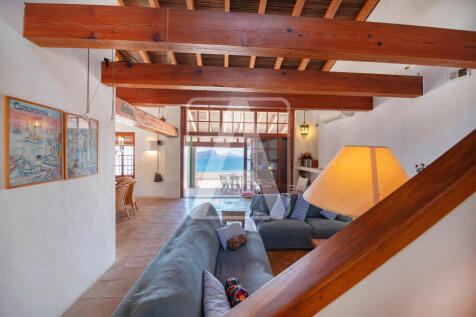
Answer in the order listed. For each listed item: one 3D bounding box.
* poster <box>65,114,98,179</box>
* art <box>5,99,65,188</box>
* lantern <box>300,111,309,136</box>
[{"bbox_3d":[-1.735,-0.130,2.231,0.026,0.680,0.501,1,1,-4],"label":"poster"},{"bbox_3d":[-1.696,-0.116,1.691,0.026,0.683,0.496,1,1,-4],"label":"art"},{"bbox_3d":[2.375,-1.226,7.052,0.270,0.957,0.270,1,1,-4],"label":"lantern"}]

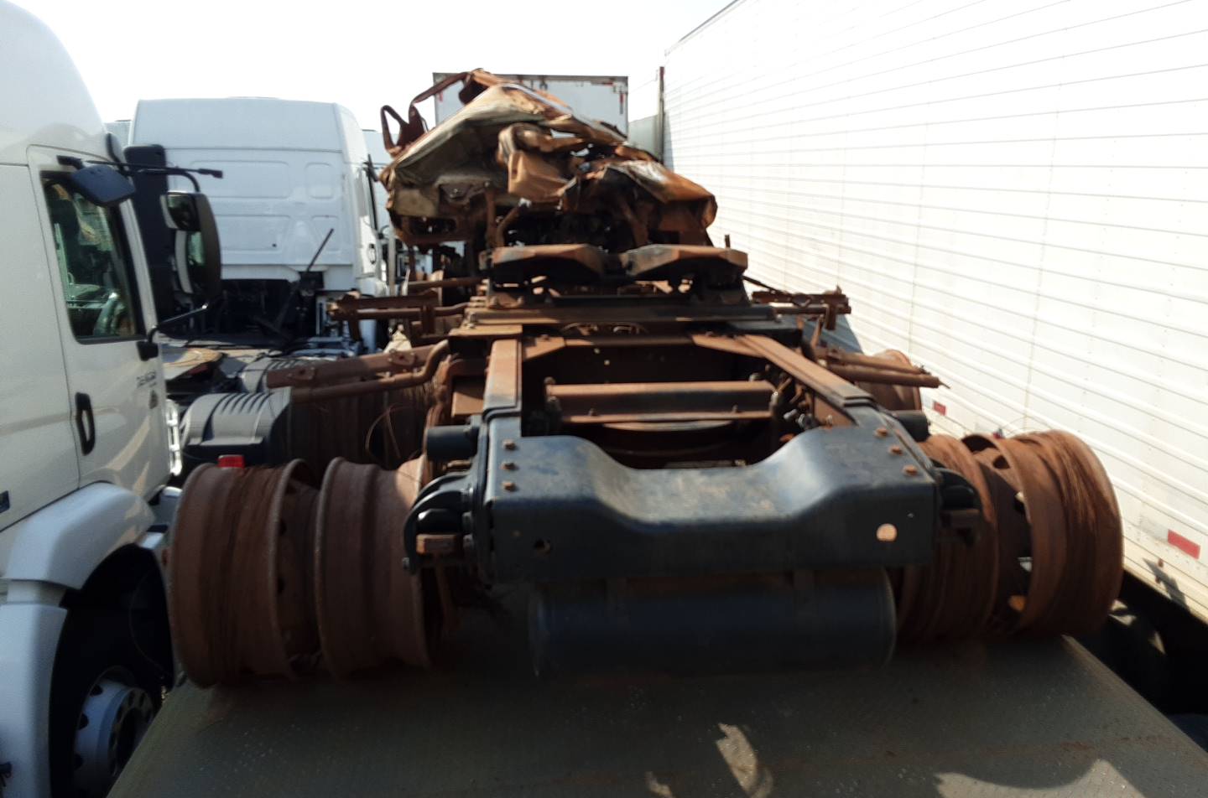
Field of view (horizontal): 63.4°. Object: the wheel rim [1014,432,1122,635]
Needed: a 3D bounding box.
[{"bbox_3d":[1.224,0.396,2.887,0.250,0.600,0.600,-2,13,-6],"label":"wheel rim"}]

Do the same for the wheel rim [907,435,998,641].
[{"bbox_3d":[0.891,0.407,2.854,0.250,0.600,0.600,-2,13,-6],"label":"wheel rim"}]

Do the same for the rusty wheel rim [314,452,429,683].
[{"bbox_3d":[-0.625,0.459,2.707,0.250,0.600,0.600,-2,13,-6],"label":"rusty wheel rim"}]

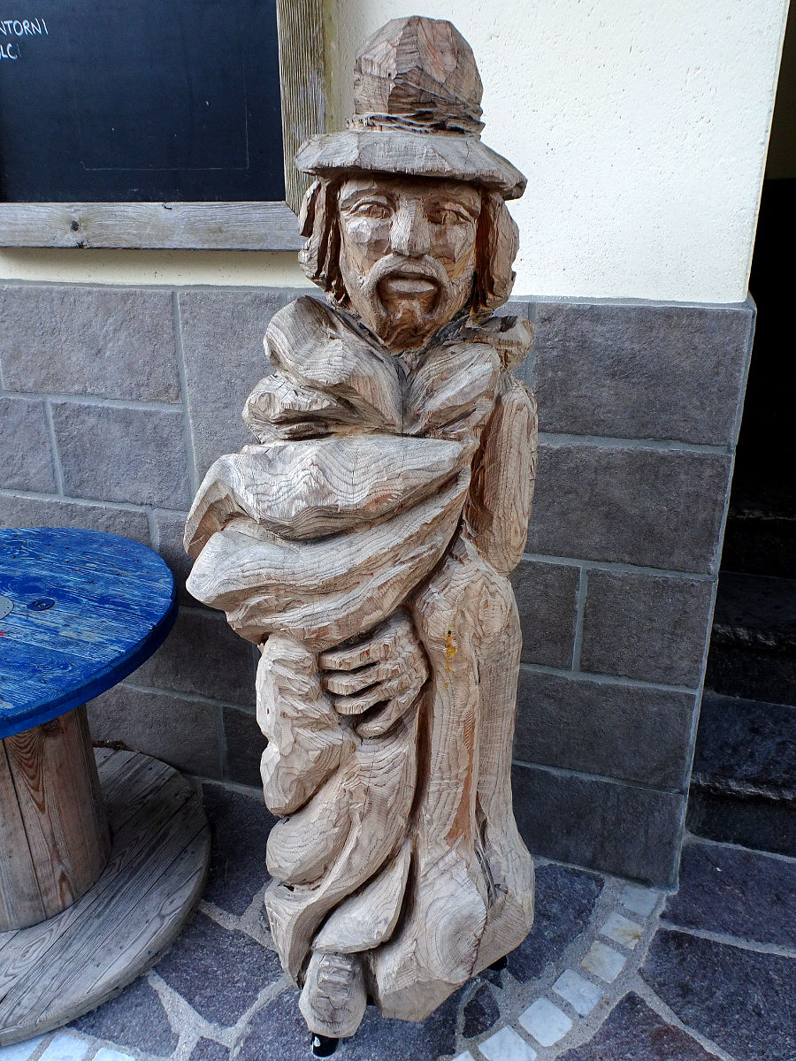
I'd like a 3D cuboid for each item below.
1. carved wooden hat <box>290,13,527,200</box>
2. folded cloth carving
[{"bbox_3d":[0.019,-0.558,0.965,0.309,0.208,0.306,2,19,4],"label":"carved wooden hat"},{"bbox_3d":[-0.021,0.241,1.287,0.546,1.228,0.403,3,19,6],"label":"folded cloth carving"}]

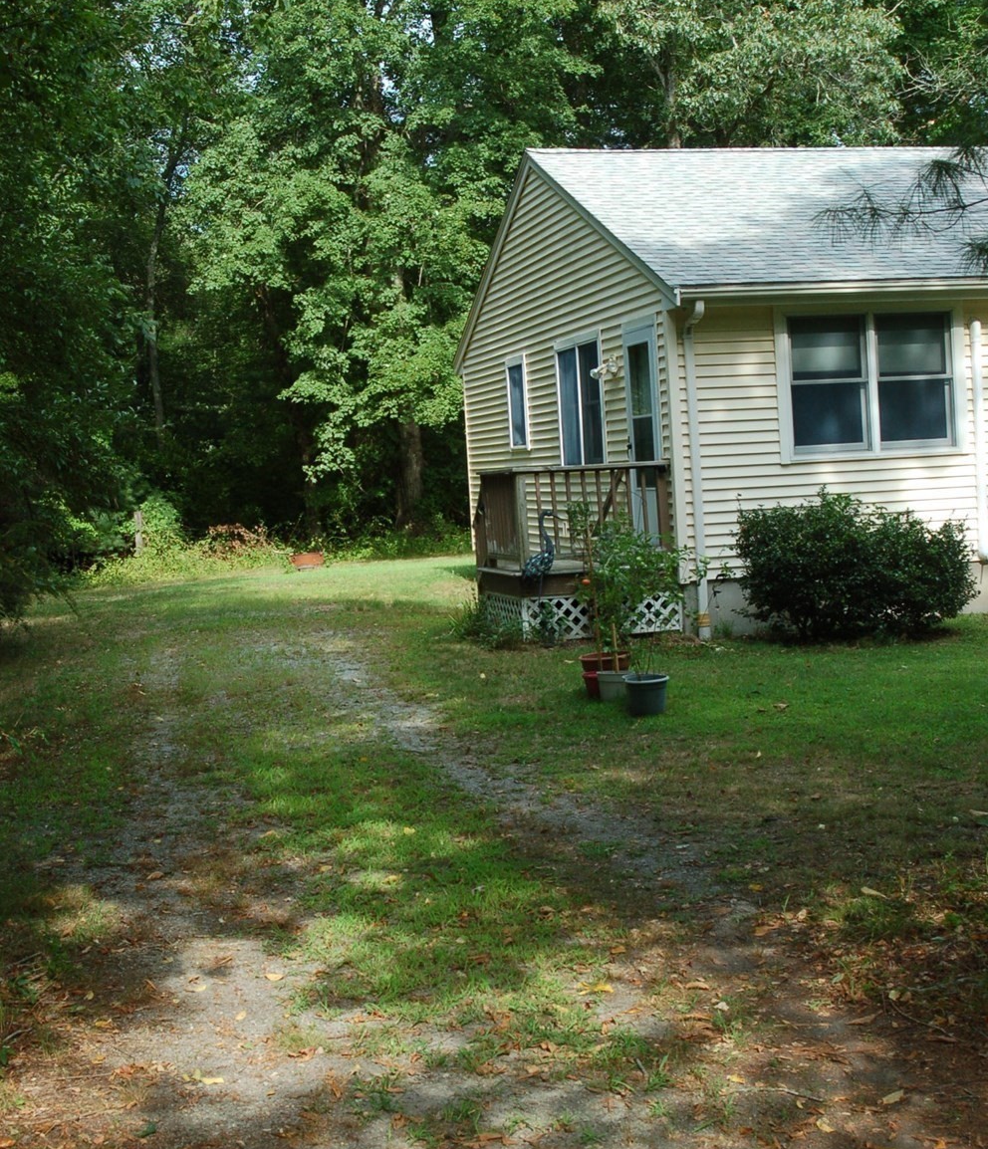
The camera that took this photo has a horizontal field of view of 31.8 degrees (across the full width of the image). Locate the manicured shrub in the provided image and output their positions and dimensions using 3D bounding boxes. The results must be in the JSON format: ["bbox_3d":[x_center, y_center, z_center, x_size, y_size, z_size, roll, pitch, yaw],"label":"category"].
[{"bbox_3d":[3.126,-0.106,15.006,1.960,1.257,1.350,-4,3,-12],"label":"manicured shrub"}]

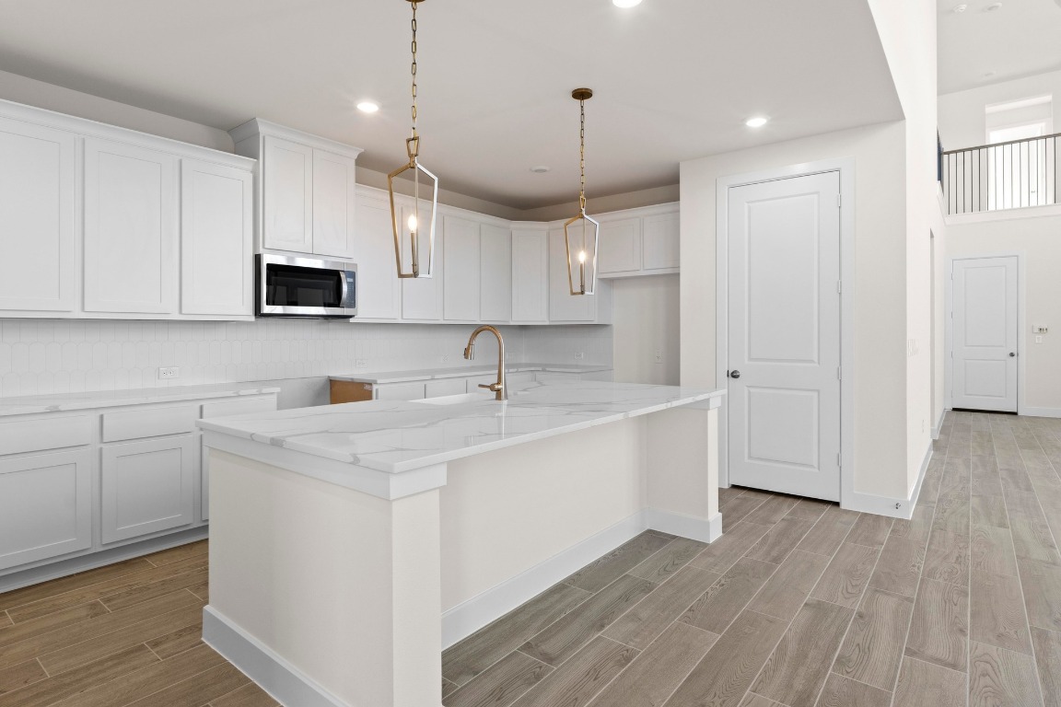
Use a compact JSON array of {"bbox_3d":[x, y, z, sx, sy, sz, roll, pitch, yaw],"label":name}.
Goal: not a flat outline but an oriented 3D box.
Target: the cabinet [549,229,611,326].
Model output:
[{"bbox_3d":[0.542,-0.852,6.038,0.608,1.093,0.335,1,2,38],"label":"cabinet"}]

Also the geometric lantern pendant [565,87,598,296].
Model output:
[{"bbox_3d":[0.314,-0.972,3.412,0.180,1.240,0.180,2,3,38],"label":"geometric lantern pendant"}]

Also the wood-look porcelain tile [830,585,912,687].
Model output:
[{"bbox_3d":[1.498,1.194,2.409,0.199,0.010,0.904,2,3,38],"label":"wood-look porcelain tile"}]

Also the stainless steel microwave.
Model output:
[{"bbox_3d":[-1.756,-0.487,4.232,0.430,0.417,0.757,2,3,38],"label":"stainless steel microwave"}]

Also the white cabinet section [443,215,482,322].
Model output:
[{"bbox_3d":[-0.798,-0.802,5.533,0.330,1.005,0.499,1,2,38],"label":"white cabinet section"}]

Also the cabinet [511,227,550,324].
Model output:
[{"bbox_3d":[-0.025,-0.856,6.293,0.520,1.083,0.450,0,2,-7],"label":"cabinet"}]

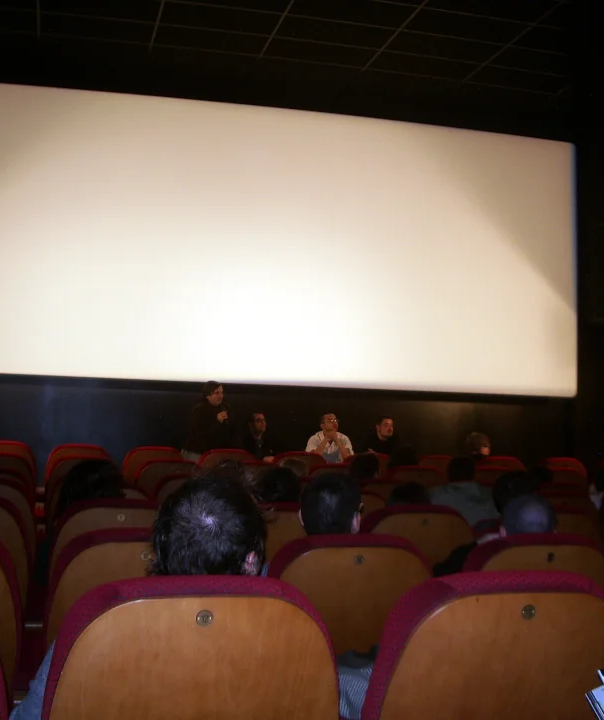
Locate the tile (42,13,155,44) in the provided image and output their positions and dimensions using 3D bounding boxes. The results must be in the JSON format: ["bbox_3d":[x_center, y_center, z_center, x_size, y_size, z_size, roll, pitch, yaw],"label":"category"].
[{"bbox_3d":[-2.055,-3.344,9.771,1.200,0.025,0.600,3,-5,-14],"label":"tile"}]

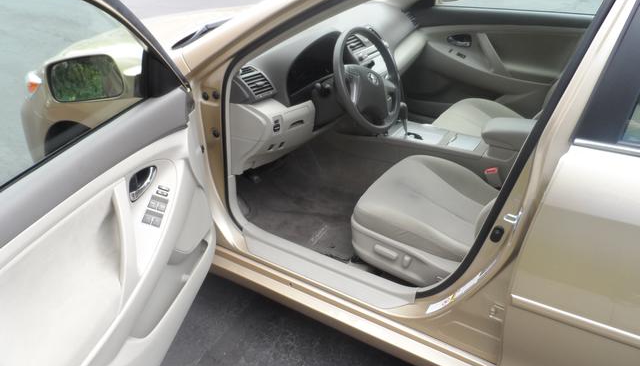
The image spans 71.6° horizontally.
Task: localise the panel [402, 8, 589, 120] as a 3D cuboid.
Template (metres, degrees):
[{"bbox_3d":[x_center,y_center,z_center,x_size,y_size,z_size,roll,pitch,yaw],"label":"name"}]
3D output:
[{"bbox_3d":[0.853,-0.595,2.362,1.050,0.600,0.150,15,34,31],"label":"panel"}]

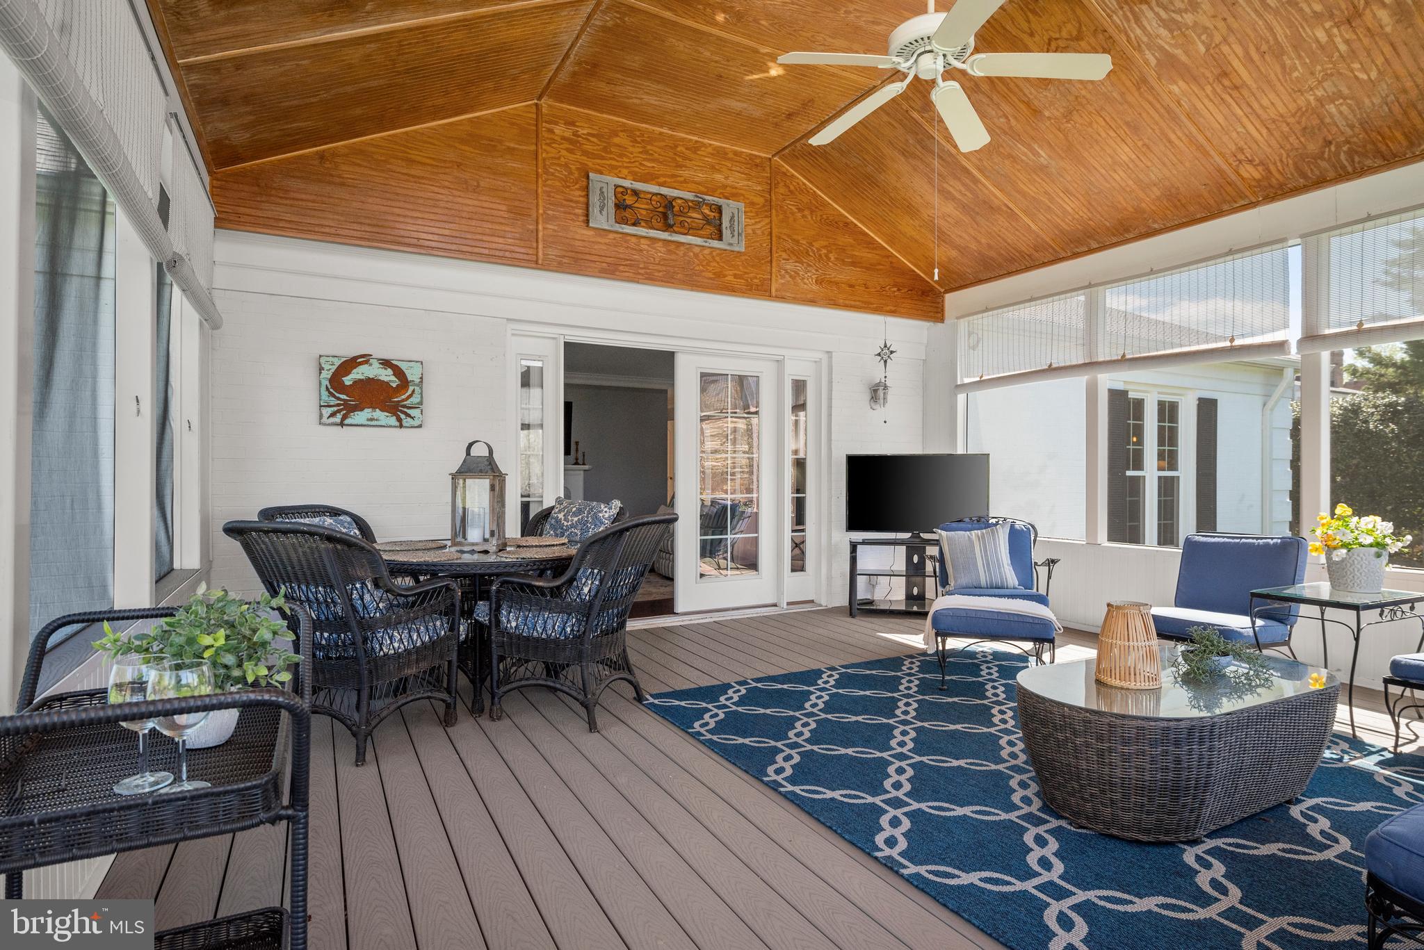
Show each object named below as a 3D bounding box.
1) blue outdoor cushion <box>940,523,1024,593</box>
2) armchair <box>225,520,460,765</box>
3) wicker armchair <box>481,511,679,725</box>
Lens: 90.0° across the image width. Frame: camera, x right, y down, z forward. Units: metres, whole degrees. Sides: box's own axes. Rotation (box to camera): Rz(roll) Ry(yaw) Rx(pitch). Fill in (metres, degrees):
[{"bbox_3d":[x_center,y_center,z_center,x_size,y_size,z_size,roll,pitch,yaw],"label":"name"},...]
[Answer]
[{"bbox_3d":[1.700,0.520,4.530,0.450,0.450,0.140,-5,-22,18],"label":"blue outdoor cushion"},{"bbox_3d":[-1.535,0.651,2.945,0.640,0.940,0.760,0,0,17],"label":"armchair"},{"bbox_3d":[-0.592,0.655,3.391,0.800,0.945,0.600,0,0,19],"label":"wicker armchair"}]

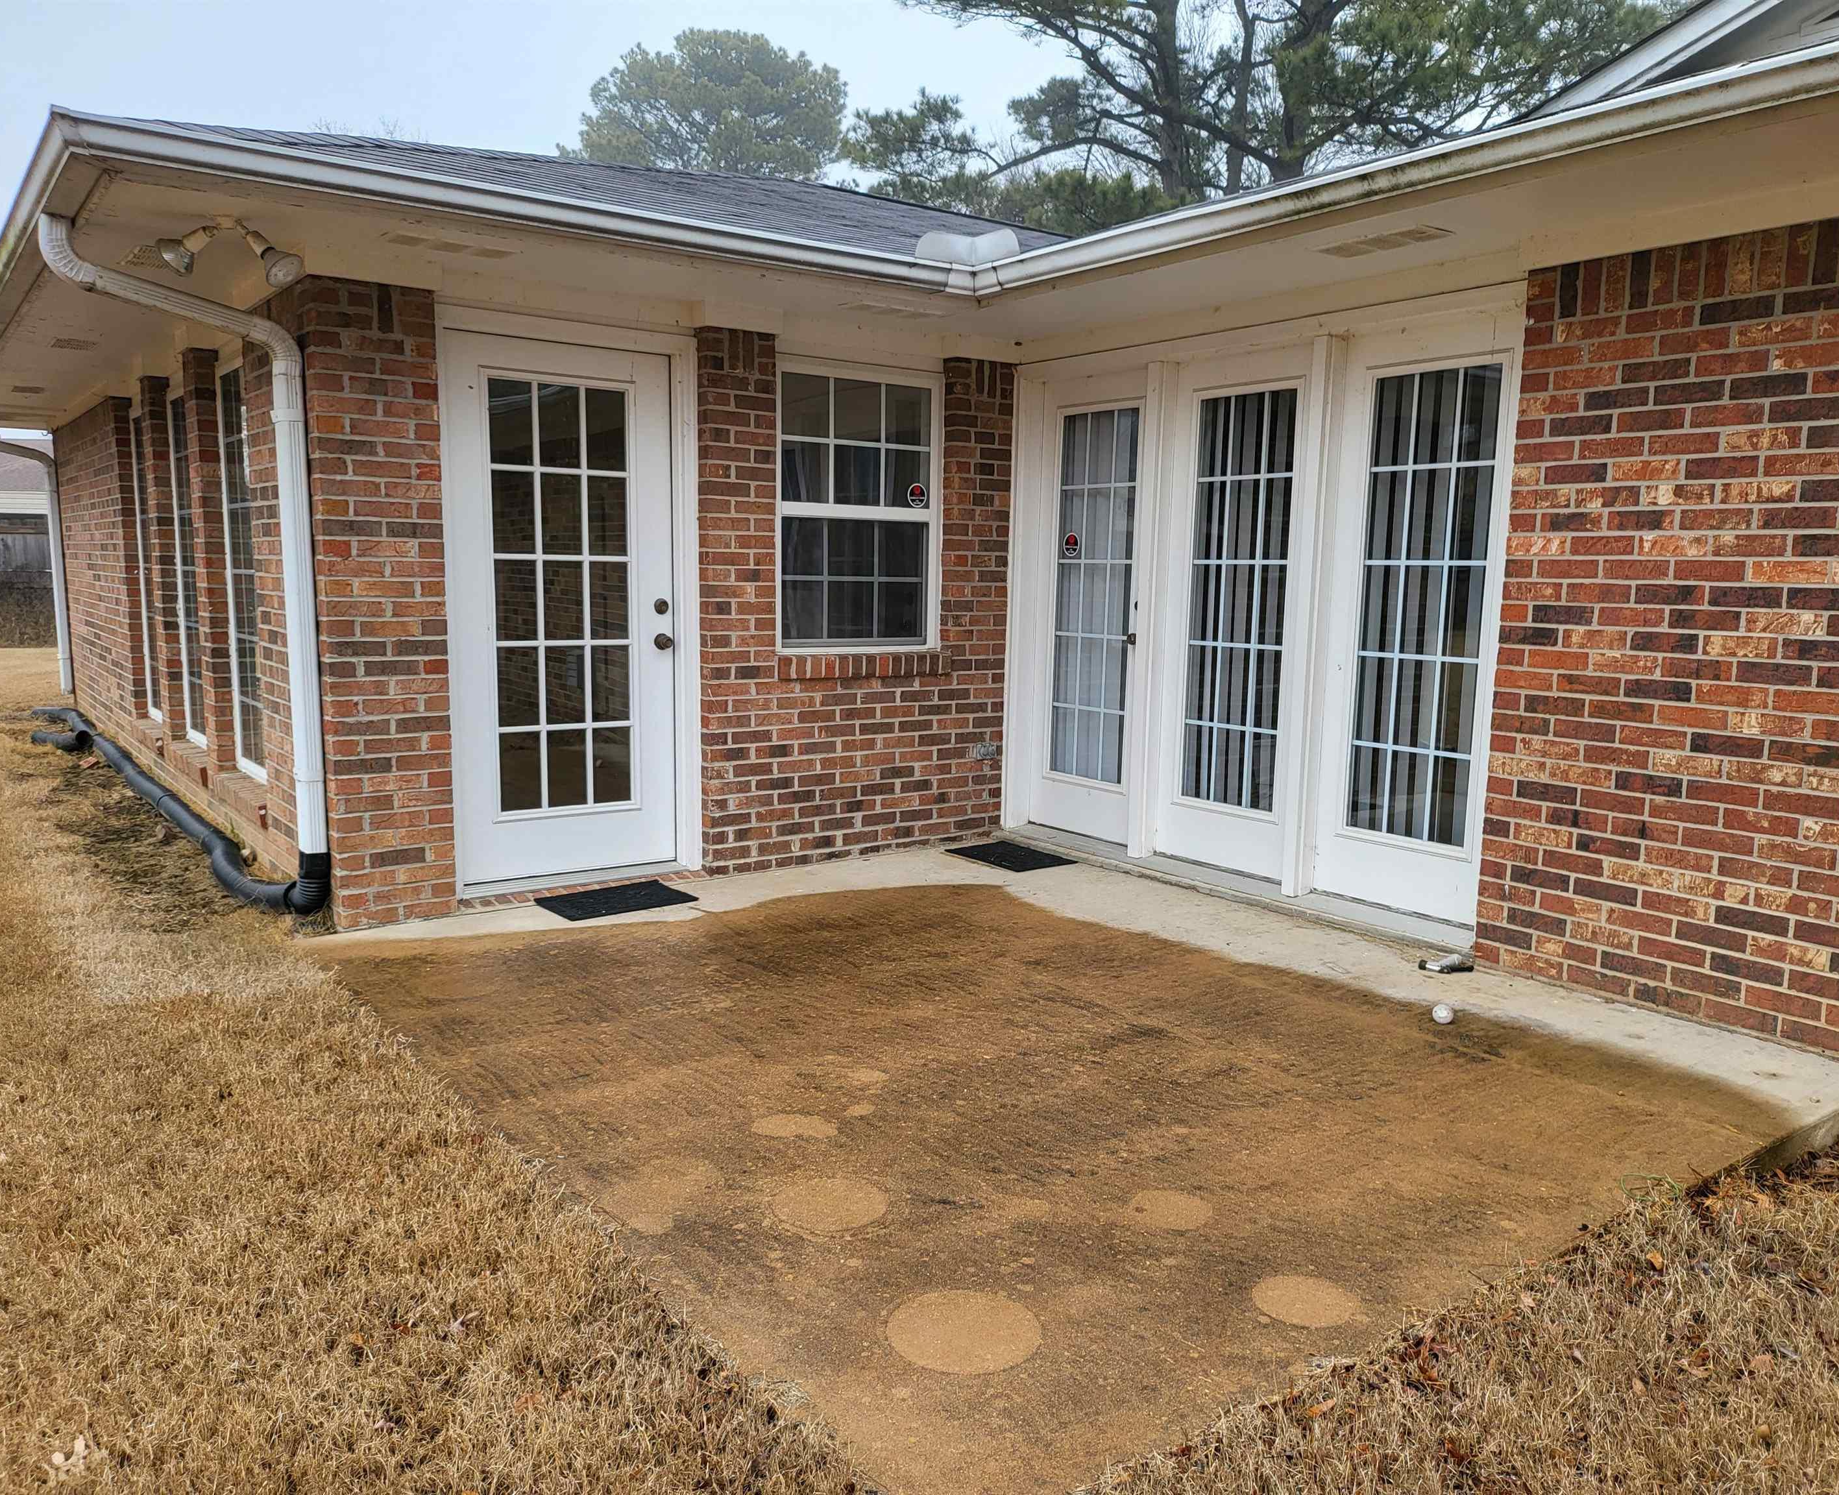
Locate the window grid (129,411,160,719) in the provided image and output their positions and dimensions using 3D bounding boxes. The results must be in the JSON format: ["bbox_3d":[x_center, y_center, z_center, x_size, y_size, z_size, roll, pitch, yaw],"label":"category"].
[{"bbox_3d":[-4.409,-1.043,8.018,0.080,1.770,1.050,-5,9,-36],"label":"window grid"}]

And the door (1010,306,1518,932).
[{"bbox_3d":[1.214,-0.513,5.388,0.150,2.040,2.450,-5,9,-36],"label":"door"}]

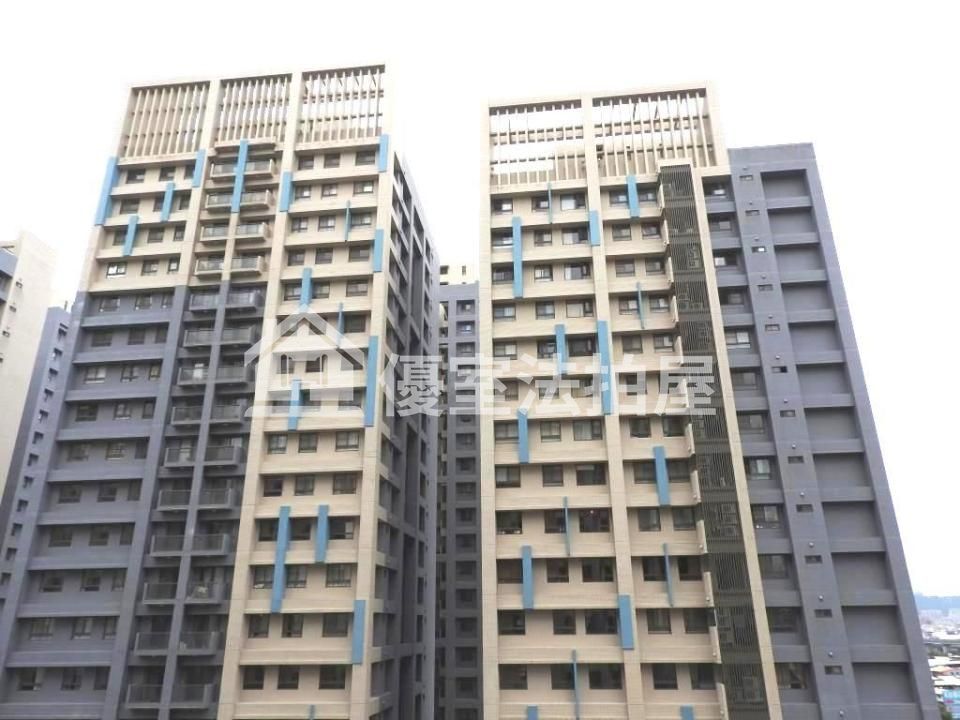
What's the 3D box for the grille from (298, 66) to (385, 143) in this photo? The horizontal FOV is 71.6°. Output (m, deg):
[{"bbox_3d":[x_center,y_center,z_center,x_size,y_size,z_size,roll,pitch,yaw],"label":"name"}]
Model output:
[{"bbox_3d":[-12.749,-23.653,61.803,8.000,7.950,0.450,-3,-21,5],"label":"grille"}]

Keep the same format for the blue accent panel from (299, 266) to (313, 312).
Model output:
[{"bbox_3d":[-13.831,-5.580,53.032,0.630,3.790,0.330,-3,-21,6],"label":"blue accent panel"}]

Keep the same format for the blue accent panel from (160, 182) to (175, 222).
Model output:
[{"bbox_3d":[-27.899,-14.080,59.591,0.640,4.130,0.220,-3,-21,5],"label":"blue accent panel"}]

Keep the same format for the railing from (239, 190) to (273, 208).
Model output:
[{"bbox_3d":[-19.906,-14.121,58.896,2.570,1.450,0.600,-3,-21,5],"label":"railing"}]

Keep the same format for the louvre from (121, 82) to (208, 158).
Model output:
[{"bbox_3d":[-29.481,-22.290,62.867,8.000,8.200,0.600,-3,-21,6],"label":"louvre"}]

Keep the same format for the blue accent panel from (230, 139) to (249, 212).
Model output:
[{"bbox_3d":[-20.857,-16.025,57.865,0.720,7.450,0.250,-3,-21,6],"label":"blue accent panel"}]

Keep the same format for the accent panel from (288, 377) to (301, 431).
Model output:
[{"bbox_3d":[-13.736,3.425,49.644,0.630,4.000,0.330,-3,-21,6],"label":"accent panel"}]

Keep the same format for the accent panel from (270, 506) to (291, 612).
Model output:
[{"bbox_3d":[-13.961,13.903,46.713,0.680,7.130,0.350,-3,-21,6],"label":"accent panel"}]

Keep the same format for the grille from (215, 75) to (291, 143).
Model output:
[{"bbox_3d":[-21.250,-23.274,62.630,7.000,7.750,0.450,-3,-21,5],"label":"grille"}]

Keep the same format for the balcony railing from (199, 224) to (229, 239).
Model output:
[{"bbox_3d":[-22.626,-10.892,57.082,2.430,1.290,0.150,-3,-21,6],"label":"balcony railing"}]

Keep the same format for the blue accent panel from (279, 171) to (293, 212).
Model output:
[{"bbox_3d":[-16.750,-14.511,57.690,0.700,3.970,0.300,-3,-21,6],"label":"blue accent panel"}]

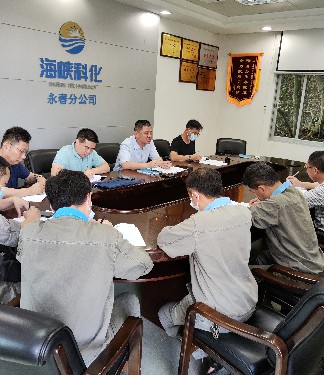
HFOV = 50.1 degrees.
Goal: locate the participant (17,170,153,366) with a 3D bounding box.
[{"bbox_3d":[-0.341,0.484,1.651,0.600,1.210,0.800,4,15,3],"label":"participant"}]

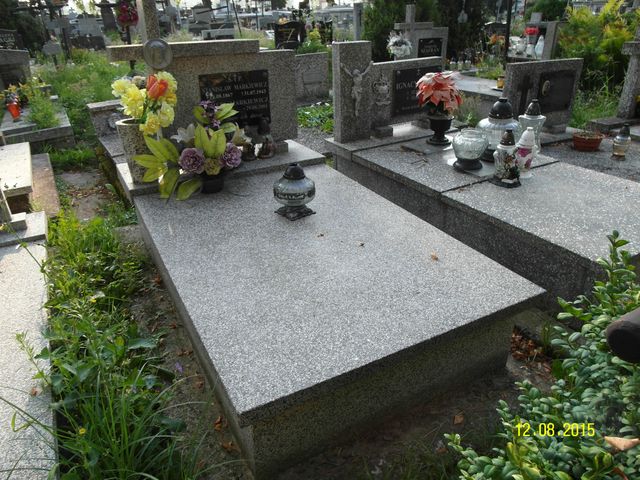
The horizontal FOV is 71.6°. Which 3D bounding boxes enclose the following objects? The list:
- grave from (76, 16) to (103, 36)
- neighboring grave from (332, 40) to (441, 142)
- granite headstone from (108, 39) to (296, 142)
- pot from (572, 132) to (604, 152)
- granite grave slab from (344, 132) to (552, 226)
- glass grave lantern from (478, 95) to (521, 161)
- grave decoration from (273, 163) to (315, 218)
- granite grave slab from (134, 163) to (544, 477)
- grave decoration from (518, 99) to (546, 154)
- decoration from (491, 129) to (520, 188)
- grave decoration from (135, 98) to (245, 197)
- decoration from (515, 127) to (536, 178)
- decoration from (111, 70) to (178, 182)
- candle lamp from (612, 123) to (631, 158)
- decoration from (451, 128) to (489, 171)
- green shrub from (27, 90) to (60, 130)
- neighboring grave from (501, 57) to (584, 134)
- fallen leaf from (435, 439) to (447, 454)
[{"bbox_3d":[-8.322,-7.725,16.054,0.860,0.660,0.220,-15,31,-25],"label":"grave"},{"bbox_3d":[0.470,-0.997,2.945,0.818,0.607,0.097,-14,31,-25],"label":"neighboring grave"},{"bbox_3d":[-0.608,-0.819,2.544,1.010,0.581,0.111,-15,30,-25],"label":"granite headstone"},{"bbox_3d":[2.120,-0.766,3.480,0.214,0.107,0.171,-15,31,-25],"label":"pot"},{"bbox_3d":[0.868,-0.428,2.975,1.018,0.270,0.835,-15,31,-25],"label":"granite grave slab"},{"bbox_3d":[1.083,-0.655,2.603,0.260,0.345,0.260,-14,31,-25],"label":"glass grave lantern"},{"bbox_3d":[-0.120,-0.239,2.097,0.194,0.248,0.194,0,28,0],"label":"grave decoration"},{"bbox_3d":[-0.095,0.117,2.034,1.126,0.326,1.637,-14,31,-25],"label":"granite grave slab"},{"bbox_3d":[1.454,-0.759,2.946,0.158,0.337,0.158,-15,31,-25],"label":"grave decoration"},{"bbox_3d":[1.046,-0.456,2.424,0.138,0.289,0.124,-15,31,-25],"label":"decoration"},{"bbox_3d":[-0.652,-0.466,2.322,0.510,0.440,0.317,-14,31,-25],"label":"grave decoration"},{"bbox_3d":[1.111,-0.462,2.334,0.114,0.253,0.114,-14,31,-25],"label":"decoration"},{"bbox_3d":[-0.930,-0.582,2.326,0.317,0.554,0.282,-14,31,-25],"label":"decoration"},{"bbox_3d":[2.106,-0.687,3.062,0.118,0.226,0.118,-14,31,-25],"label":"candle lamp"},{"bbox_3d":[0.916,-0.548,2.690,0.203,0.207,0.203,0,28,0],"label":"decoration"},{"bbox_3d":[-2.805,-1.307,4.437,0.297,0.342,0.267,-15,31,-25],"label":"green shrub"},{"bbox_3d":[1.572,-1.018,3.267,0.810,0.559,0.092,-14,31,-25],"label":"neighboring grave"},{"bbox_3d":[0.369,0.638,1.358,0.044,0.022,0.048,-14,31,-25],"label":"fallen leaf"}]

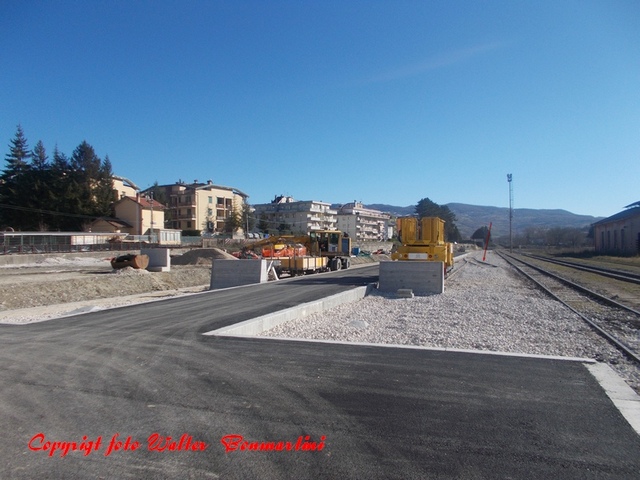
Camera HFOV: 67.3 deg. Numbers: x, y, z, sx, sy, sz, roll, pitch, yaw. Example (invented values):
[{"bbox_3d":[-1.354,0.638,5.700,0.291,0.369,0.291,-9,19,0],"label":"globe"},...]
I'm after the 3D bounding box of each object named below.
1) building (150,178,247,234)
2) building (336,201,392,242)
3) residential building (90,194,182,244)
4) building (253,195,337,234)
[{"bbox_3d":[-31.900,-8.170,126.040,19.300,13.300,18.100,0,-1,34],"label":"building"},{"bbox_3d":[17.840,-7.190,209.310,13.000,15.500,34.700,0,-1,29],"label":"building"},{"bbox_3d":[-34.130,-3.570,89.110,12.400,9.000,9.800,0,-1,25],"label":"residential building"},{"bbox_3d":[-8.640,-8.310,180.790,24.500,15.600,21.000,0,-1,32],"label":"building"}]

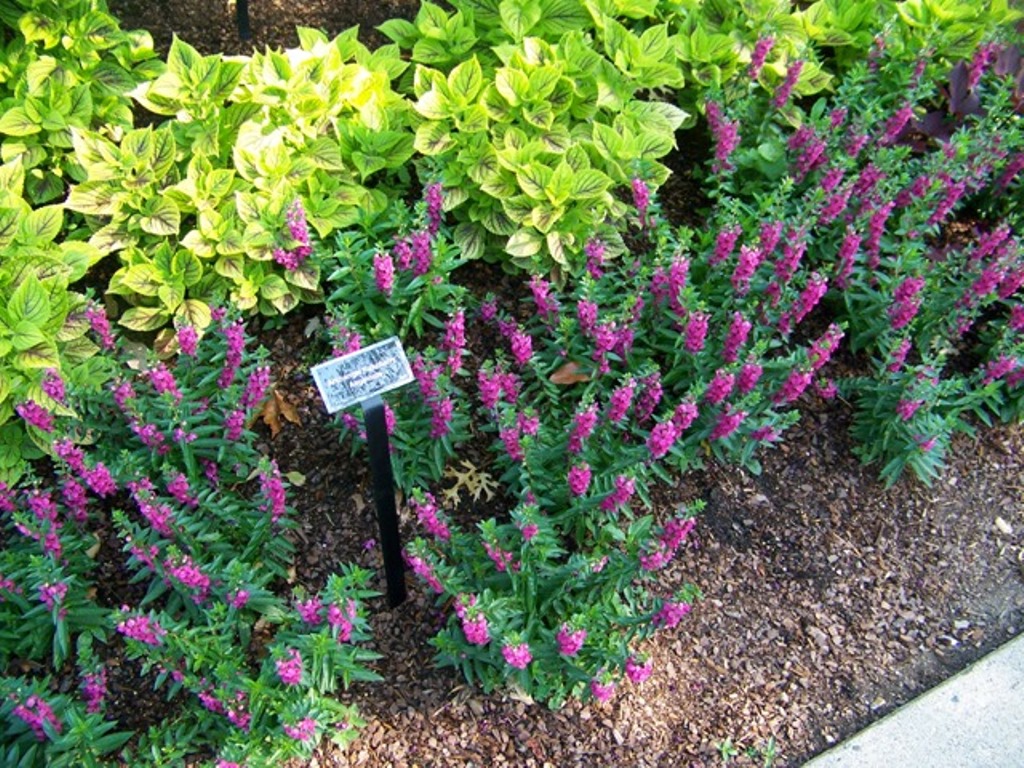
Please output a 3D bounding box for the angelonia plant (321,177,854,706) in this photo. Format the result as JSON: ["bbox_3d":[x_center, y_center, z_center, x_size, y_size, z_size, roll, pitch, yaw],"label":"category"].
[{"bbox_3d":[0.127,0.032,1.784,1.000,0.360,0.960,-8,45,-10],"label":"angelonia plant"}]

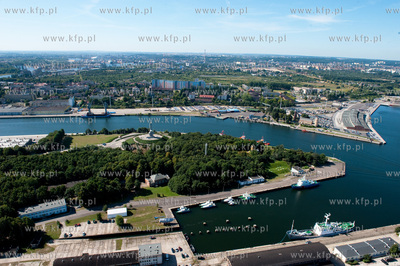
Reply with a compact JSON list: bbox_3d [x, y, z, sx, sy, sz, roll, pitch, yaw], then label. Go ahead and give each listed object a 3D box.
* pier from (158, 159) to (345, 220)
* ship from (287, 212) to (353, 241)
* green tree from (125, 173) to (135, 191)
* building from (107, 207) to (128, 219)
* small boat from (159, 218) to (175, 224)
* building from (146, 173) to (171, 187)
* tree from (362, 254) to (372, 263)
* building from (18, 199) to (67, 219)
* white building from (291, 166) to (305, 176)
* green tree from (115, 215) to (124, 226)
[{"bbox_3d":[86.403,63.099,337.351,284.000,3.500,50.000,-6,18,-22],"label":"pier"},{"bbox_3d":[109.775,83.708,242.767,62.500,21.500,11.000,-2,17,-11],"label":"ship"},{"bbox_3d":[-83.499,57.576,314.728,9.000,16.000,9.000,1,17,0],"label":"green tree"},{"bbox_3d":[-81.346,78.819,263.812,18.400,5.300,8.500,-4,18,-17],"label":"building"},{"bbox_3d":[-27.569,74.445,224.600,13.300,3.800,3.900,-2,17,-11],"label":"small boat"},{"bbox_3d":[-45.661,50.546,294.111,22.500,9.300,15.000,-6,18,-24],"label":"building"},{"bbox_3d":[117.650,88.255,186.893,5.700,6.000,5.700,1,17,0],"label":"tree"},{"bbox_3d":[-153.567,76.054,261.559,40.000,8.800,11.500,-8,19,-27],"label":"building"},{"bbox_3d":[133.544,52.744,362.662,13.000,6.500,9.500,-8,19,-28],"label":"white building"},{"bbox_3d":[-75.194,80.992,248.632,7.800,10.300,7.800,1,17,0],"label":"green tree"}]

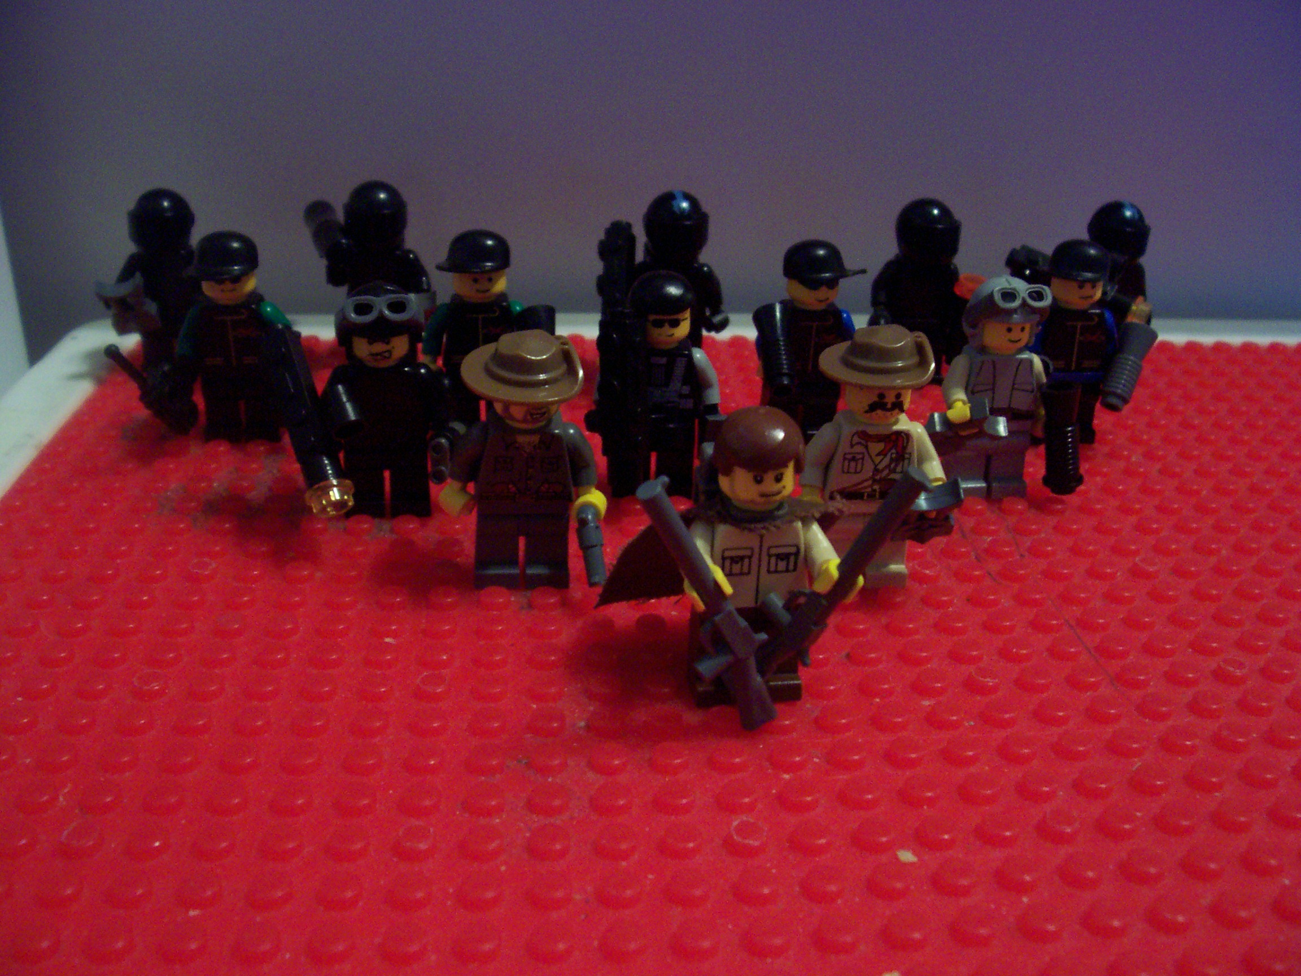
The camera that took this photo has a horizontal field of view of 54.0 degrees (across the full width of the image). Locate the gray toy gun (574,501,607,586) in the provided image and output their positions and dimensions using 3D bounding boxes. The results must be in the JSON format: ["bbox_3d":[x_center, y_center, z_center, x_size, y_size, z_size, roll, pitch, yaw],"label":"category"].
[{"bbox_3d":[-0.009,0.009,0.201,0.004,0.014,0.008,-8,-2,-1],"label":"gray toy gun"}]

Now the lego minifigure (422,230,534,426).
[{"bbox_3d":[-0.032,-0.029,0.247,0.024,0.043,0.015,0,27,-5],"label":"lego minifigure"}]

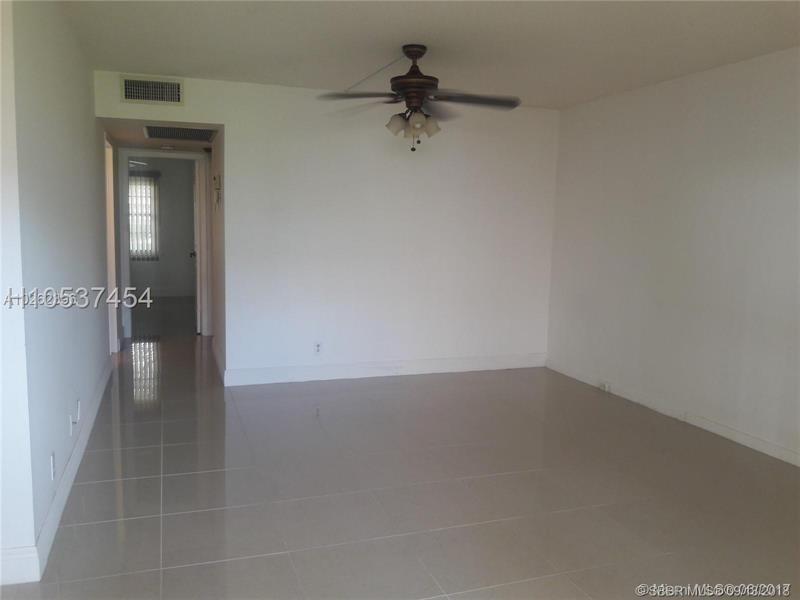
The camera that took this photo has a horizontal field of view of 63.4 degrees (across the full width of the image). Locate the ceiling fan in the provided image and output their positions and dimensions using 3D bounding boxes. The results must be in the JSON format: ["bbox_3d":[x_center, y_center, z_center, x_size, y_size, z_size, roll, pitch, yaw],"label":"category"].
[{"bbox_3d":[0.088,-1.254,4.051,1.280,0.620,1.280,-1,7,-20],"label":"ceiling fan"}]

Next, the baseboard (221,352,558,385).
[{"bbox_3d":[-0.001,0.623,5.923,3.102,0.142,0.020,-1,7,-20],"label":"baseboard"}]

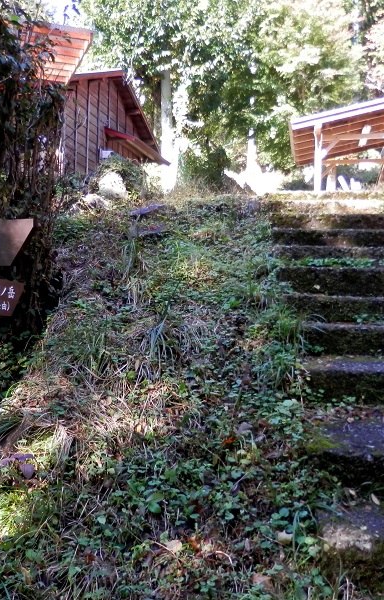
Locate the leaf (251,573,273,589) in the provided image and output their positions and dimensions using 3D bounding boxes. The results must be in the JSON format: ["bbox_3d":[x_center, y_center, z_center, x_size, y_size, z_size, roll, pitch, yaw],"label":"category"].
[{"bbox_3d":[0.212,0.854,1.760,0.065,0.015,0.055,2,29,-1],"label":"leaf"}]

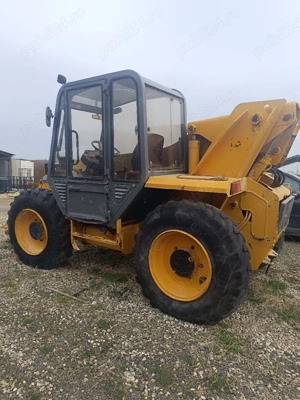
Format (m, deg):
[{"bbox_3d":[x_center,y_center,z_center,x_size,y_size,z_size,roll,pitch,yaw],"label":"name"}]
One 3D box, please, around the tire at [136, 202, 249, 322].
[{"bbox_3d":[0.370,0.595,2.744,1.214,1.214,0.404,4,7,35],"label":"tire"}]

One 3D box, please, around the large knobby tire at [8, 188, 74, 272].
[{"bbox_3d":[-1.631,0.450,4.169,1.214,1.214,0.404,3,7,28],"label":"large knobby tire"}]

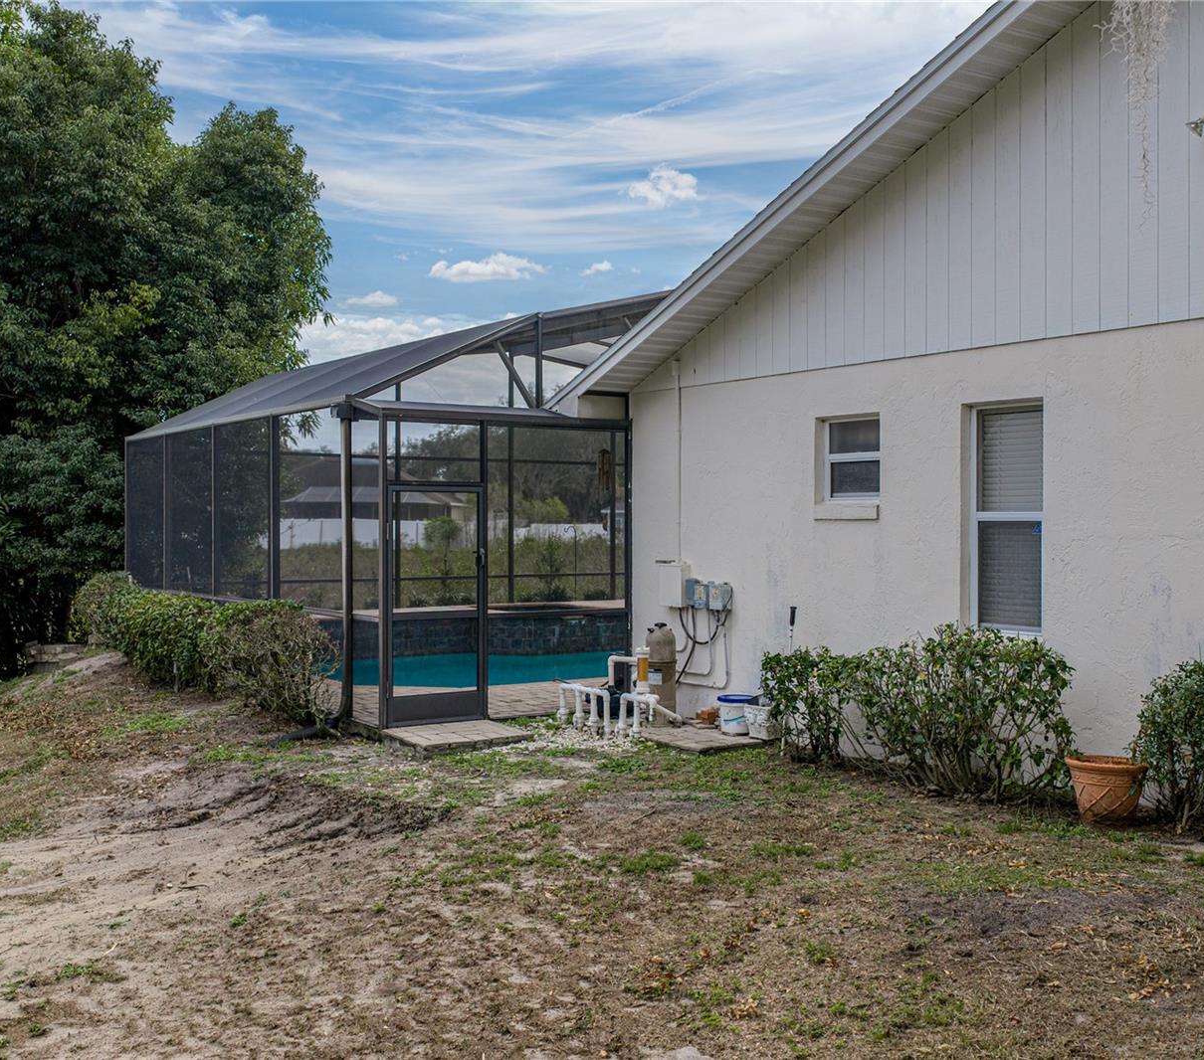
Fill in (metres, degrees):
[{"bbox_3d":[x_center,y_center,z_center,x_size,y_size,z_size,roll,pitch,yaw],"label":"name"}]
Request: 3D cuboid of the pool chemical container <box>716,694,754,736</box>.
[{"bbox_3d":[1.153,1.585,10.613,0.305,0.315,0.305,0,1,0],"label":"pool chemical container"}]

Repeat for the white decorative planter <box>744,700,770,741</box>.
[{"bbox_3d":[1.378,1.609,10.398,0.280,0.280,0.280,0,0,-38],"label":"white decorative planter"}]

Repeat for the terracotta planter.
[{"bbox_3d":[3.126,1.610,7.671,0.485,0.360,0.485,-1,1,-37],"label":"terracotta planter"}]

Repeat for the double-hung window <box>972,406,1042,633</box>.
[{"bbox_3d":[2.940,-0.080,8.877,0.100,1.645,0.665,-1,1,-37],"label":"double-hung window"}]

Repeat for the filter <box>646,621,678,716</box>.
[{"bbox_3d":[0.526,1.281,11.002,0.280,0.920,0.280,0,1,0],"label":"filter"}]

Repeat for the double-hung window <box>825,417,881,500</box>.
[{"bbox_3d":[2.067,-0.567,10.049,0.100,0.670,0.660,-1,1,-37],"label":"double-hung window"}]

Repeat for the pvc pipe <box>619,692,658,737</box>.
[{"bbox_3d":[0.299,1.551,10.454,0.110,0.370,0.450,-1,1,-37],"label":"pvc pipe"}]

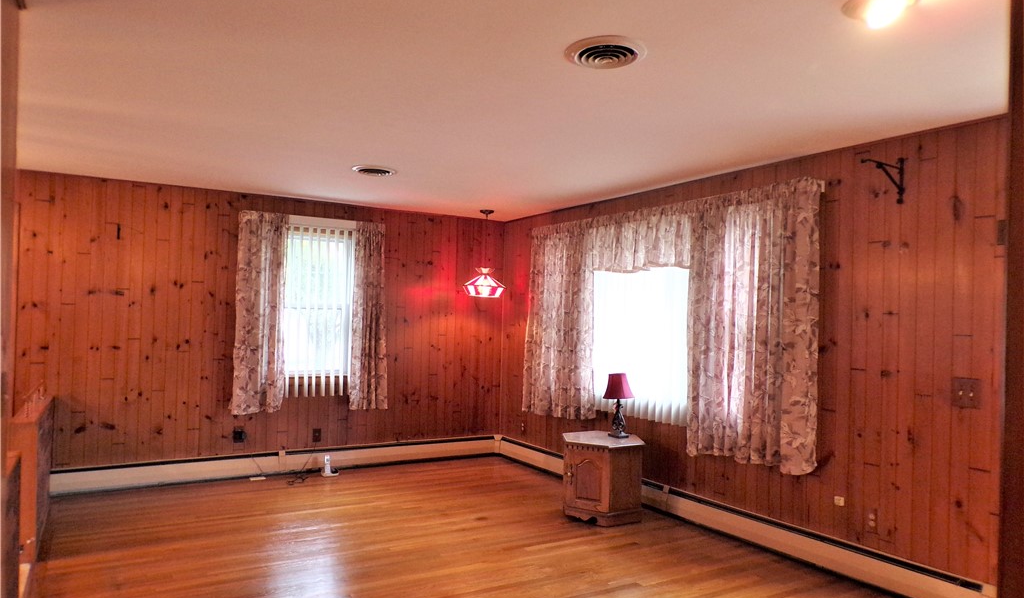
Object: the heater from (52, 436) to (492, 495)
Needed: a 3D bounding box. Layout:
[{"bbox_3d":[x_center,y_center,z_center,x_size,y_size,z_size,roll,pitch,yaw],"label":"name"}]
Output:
[{"bbox_3d":[-1.793,1.446,6.336,3.910,0.197,0.070,2,-2,-31],"label":"heater"}]

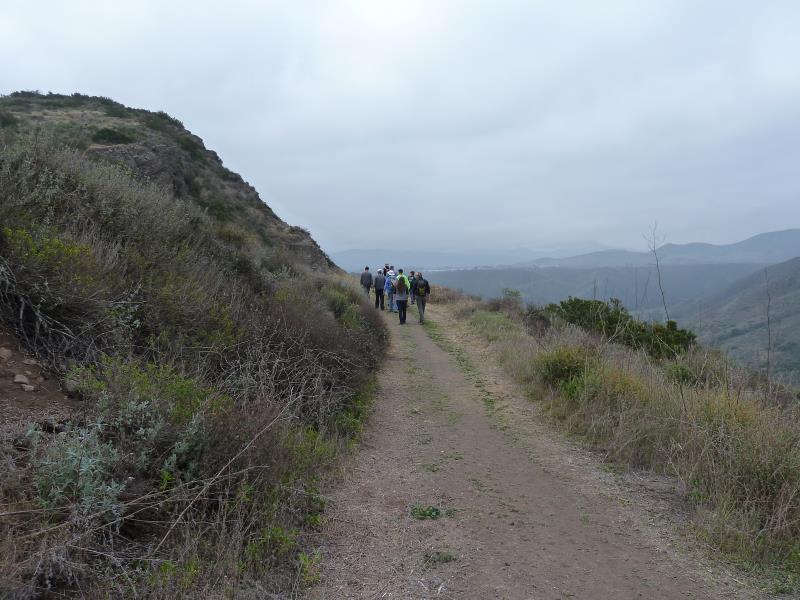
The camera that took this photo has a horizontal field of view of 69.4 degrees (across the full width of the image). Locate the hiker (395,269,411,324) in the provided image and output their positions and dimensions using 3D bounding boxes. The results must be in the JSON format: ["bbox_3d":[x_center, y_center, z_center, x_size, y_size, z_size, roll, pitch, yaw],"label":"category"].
[{"bbox_3d":[0.077,-0.092,17.800,0.520,1.700,0.420,0,3,0],"label":"hiker"}]

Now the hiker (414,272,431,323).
[{"bbox_3d":[0.717,-0.048,18.400,0.530,1.680,0.480,0,3,-2],"label":"hiker"}]

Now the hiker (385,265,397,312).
[{"bbox_3d":[-0.324,-0.400,22.000,0.520,1.760,0.450,0,3,-2],"label":"hiker"}]

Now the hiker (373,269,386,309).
[{"bbox_3d":[-0.798,-0.401,23.400,0.480,1.680,0.400,0,3,-2],"label":"hiker"}]

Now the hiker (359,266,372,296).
[{"bbox_3d":[-1.325,-0.450,23.200,0.520,1.750,0.420,0,3,-3],"label":"hiker"}]

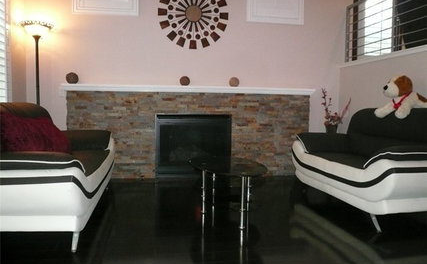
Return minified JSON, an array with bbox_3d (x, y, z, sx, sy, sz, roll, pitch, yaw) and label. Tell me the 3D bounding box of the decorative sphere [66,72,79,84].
[{"bbox_3d":[-1.725,-0.651,4.231,0.154,0.154,0.154,0,3,-8],"label":"decorative sphere"}]

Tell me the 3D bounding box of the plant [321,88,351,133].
[{"bbox_3d":[1.530,-0.219,4.330,0.340,0.652,0.280,0,3,-8],"label":"plant"}]

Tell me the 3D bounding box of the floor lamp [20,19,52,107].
[{"bbox_3d":[-2.018,-0.323,3.978,0.345,1.849,0.345,0,3,-8],"label":"floor lamp"}]

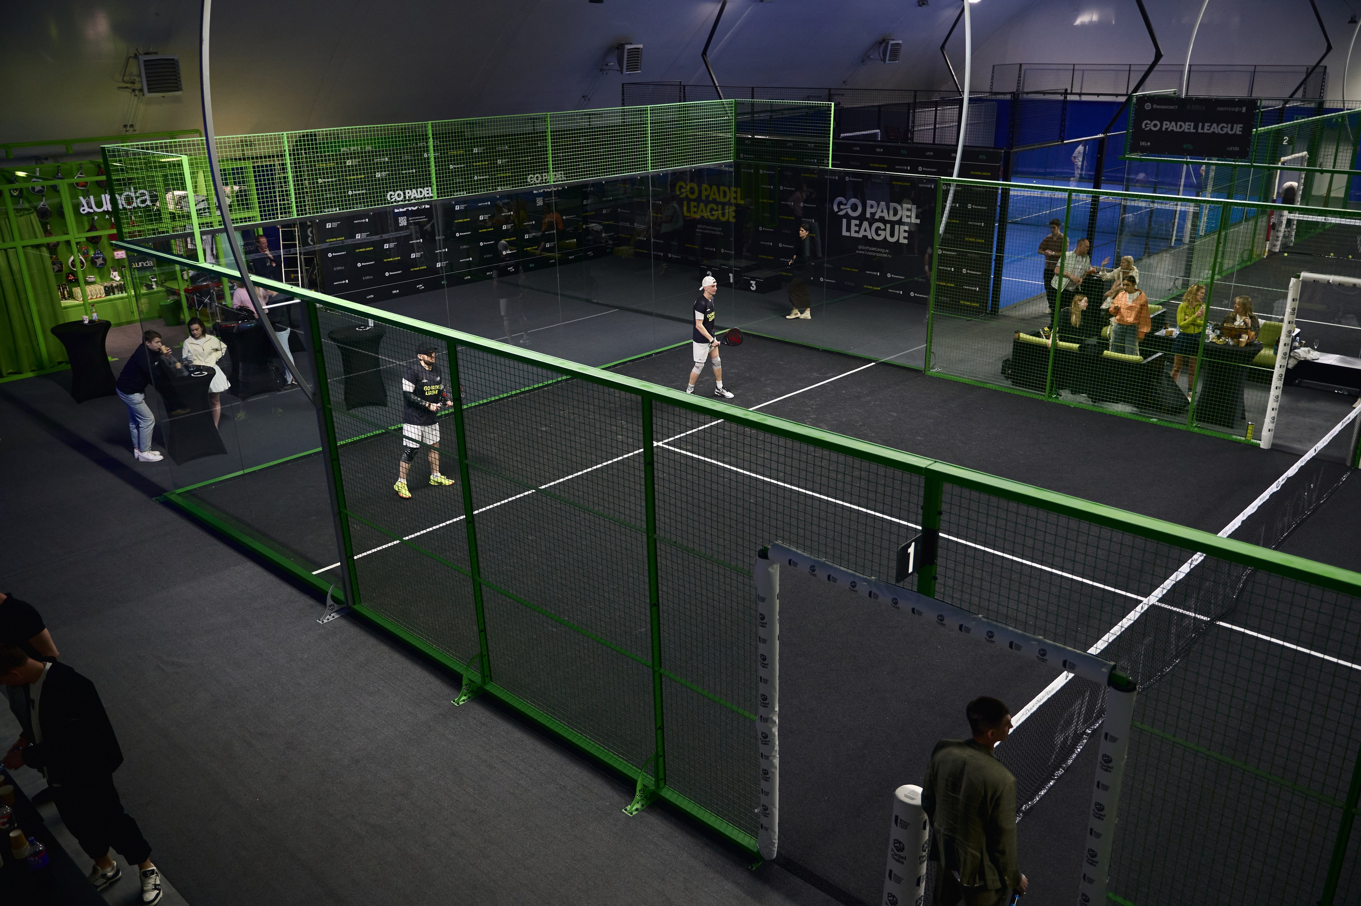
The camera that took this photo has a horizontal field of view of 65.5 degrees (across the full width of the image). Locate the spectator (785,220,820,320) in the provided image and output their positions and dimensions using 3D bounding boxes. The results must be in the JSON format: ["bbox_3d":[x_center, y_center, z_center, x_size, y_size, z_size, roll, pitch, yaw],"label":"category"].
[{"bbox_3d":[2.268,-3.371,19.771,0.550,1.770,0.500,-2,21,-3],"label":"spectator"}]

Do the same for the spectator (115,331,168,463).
[{"bbox_3d":[-6.737,-0.721,13.461,0.800,1.640,0.550,-4,21,-8],"label":"spectator"}]

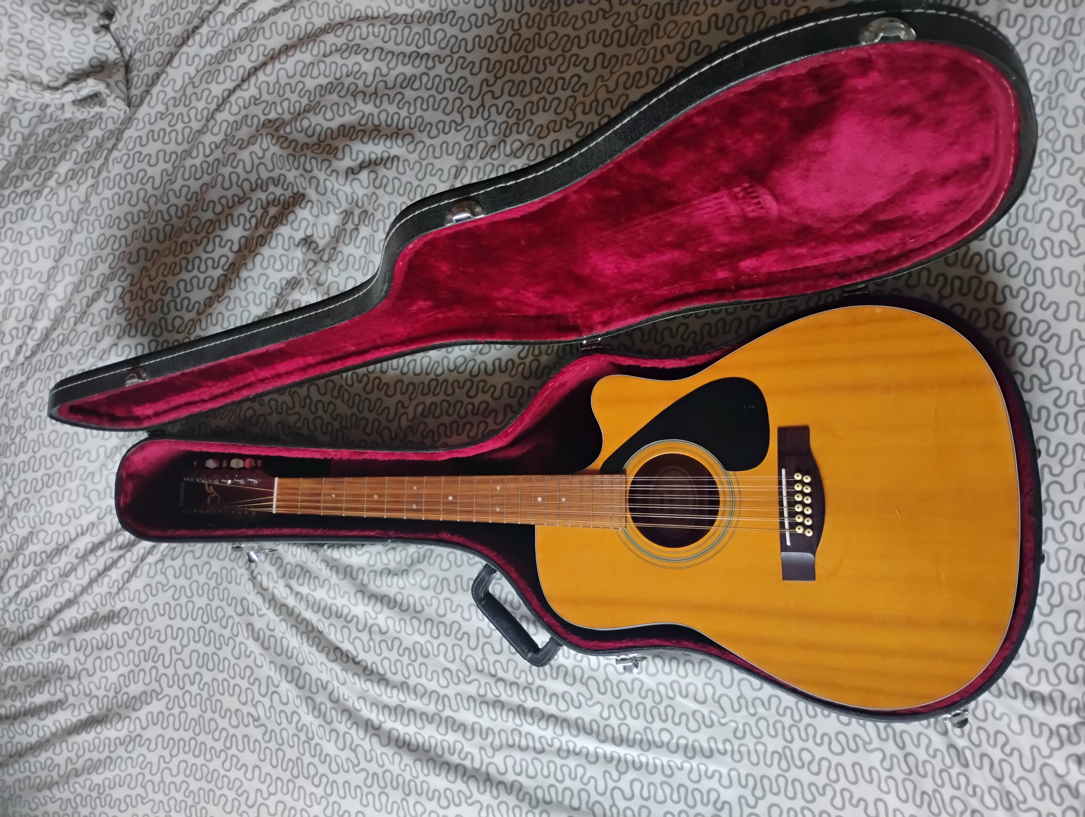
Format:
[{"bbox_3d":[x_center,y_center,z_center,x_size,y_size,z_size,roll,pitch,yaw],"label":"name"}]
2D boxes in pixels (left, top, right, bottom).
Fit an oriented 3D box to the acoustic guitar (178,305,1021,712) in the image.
[{"bbox_3d":[-0.014,0.112,1.089,1.068,0.126,0.415,-1,85,19],"label":"acoustic guitar"}]

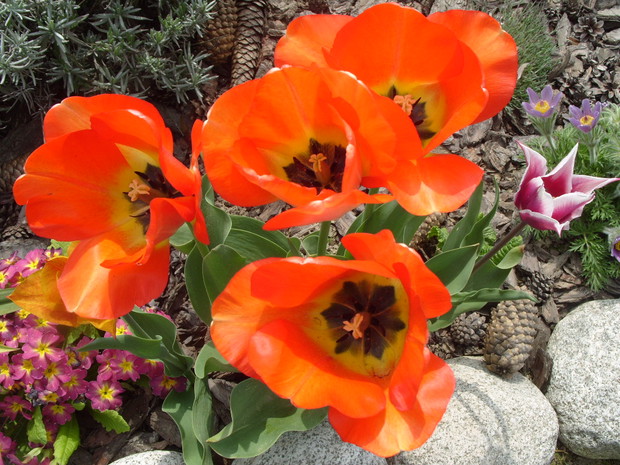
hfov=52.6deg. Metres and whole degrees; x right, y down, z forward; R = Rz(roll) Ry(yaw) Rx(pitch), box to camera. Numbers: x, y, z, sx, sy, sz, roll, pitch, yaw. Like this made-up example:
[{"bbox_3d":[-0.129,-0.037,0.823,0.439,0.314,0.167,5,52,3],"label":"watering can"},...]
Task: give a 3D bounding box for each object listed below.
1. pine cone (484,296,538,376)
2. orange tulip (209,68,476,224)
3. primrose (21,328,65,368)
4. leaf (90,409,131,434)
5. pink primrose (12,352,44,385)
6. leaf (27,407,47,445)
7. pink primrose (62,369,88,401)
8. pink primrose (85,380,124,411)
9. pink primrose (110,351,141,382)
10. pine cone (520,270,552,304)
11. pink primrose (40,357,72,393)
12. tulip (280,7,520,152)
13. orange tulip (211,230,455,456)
[{"bbox_3d":[0.187,0.093,0.582,0.045,0.045,0.084,10,68,4],"label":"pine cone"},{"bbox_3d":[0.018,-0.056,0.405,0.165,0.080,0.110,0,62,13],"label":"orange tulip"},{"bbox_3d":[-0.190,0.082,0.445,0.031,0.012,0.030,0,66,-8],"label":"primrose"},{"bbox_3d":[-0.169,0.159,0.530,0.036,0.011,0.019,30,56,22],"label":"leaf"},{"bbox_3d":[-0.207,0.100,0.462,0.026,0.011,0.026,0,66,-8],"label":"pink primrose"},{"bbox_3d":[-0.223,0.157,0.510,0.017,0.009,0.034,-7,57,-5],"label":"leaf"},{"bbox_3d":[-0.196,0.125,0.520,0.028,0.012,0.028,1,69,-3],"label":"pink primrose"},{"bbox_3d":[-0.168,0.133,0.515,0.031,0.013,0.028,1,69,-3],"label":"pink primrose"},{"bbox_3d":[-0.136,0.099,0.462,0.026,0.011,0.026,0,69,-6],"label":"pink primrose"},{"bbox_3d":[0.229,0.056,0.635,0.030,0.030,0.034,15,66,9],"label":"pine cone"},{"bbox_3d":[-0.187,0.103,0.460,0.028,0.011,0.028,0,73,-9],"label":"pink primrose"},{"bbox_3d":[0.061,-0.103,0.435,0.155,0.080,0.115,0,68,18],"label":"tulip"},{"bbox_3d":[0.014,0.068,0.390,0.145,0.085,0.130,0,83,22],"label":"orange tulip"}]

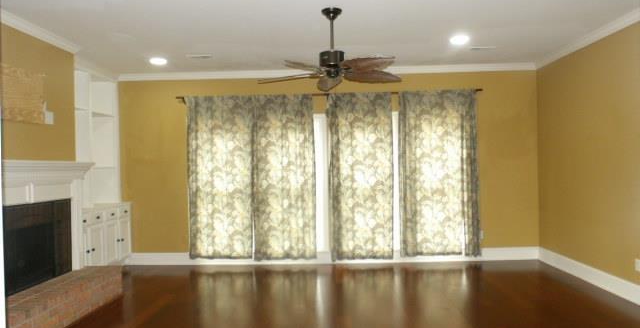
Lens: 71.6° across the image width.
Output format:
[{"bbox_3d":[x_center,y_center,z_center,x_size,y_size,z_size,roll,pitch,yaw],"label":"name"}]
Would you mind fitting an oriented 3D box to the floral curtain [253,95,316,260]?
[{"bbox_3d":[-0.484,0.183,6.073,0.872,2.257,0.107,-1,-1,2],"label":"floral curtain"}]

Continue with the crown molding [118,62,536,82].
[{"bbox_3d":[0.045,-1.264,6.124,5.792,0.090,0.088,-1,-1,2],"label":"crown molding"}]

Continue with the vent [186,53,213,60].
[{"bbox_3d":[-1.448,-1.281,5.330,0.312,0.024,0.195,-1,-1,2],"label":"vent"}]

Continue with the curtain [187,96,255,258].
[{"bbox_3d":[-1.374,0.184,6.105,0.923,2.228,0.107,-1,-1,2],"label":"curtain"}]

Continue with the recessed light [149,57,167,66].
[{"bbox_3d":[-2.004,-1.272,5.506,0.200,0.039,0.200,-1,-1,2],"label":"recessed light"}]

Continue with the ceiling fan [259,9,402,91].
[{"bbox_3d":[0.108,-1.031,3.900,1.345,0.605,1.336,-1,-1,2],"label":"ceiling fan"}]

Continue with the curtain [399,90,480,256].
[{"bbox_3d":[1.617,0.130,5.999,1.105,2.236,0.107,-1,-1,2],"label":"curtain"}]

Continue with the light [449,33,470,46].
[{"bbox_3d":[1.521,-1.352,4.838,0.200,0.039,0.200,-1,-1,2],"label":"light"}]

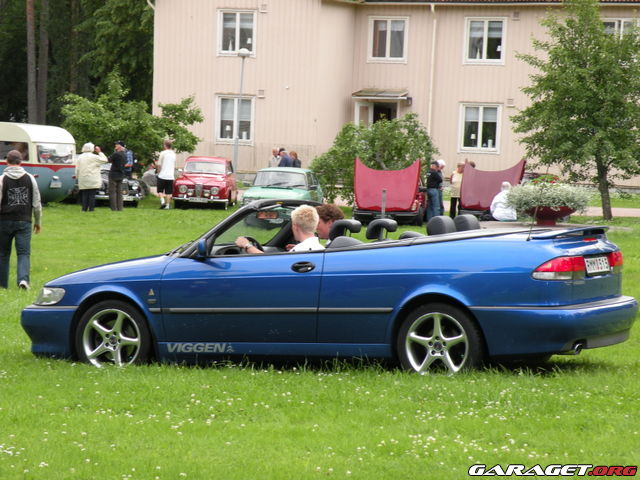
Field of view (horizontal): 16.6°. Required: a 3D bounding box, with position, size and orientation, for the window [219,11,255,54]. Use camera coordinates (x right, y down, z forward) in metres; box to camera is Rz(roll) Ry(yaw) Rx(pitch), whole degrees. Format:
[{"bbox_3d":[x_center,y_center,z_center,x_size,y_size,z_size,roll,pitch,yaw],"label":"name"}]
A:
[{"bbox_3d":[-2.733,-6.807,72.000,1.300,1.450,0.150,3,2,16],"label":"window"}]

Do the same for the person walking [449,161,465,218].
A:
[{"bbox_3d":[3.781,-1.320,60.500,0.400,1.620,0.480,4,3,37],"label":"person walking"}]

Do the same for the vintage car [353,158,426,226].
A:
[{"bbox_3d":[2.015,-1.261,56.977,1.690,1.680,4.420,2,2,8],"label":"vintage car"}]

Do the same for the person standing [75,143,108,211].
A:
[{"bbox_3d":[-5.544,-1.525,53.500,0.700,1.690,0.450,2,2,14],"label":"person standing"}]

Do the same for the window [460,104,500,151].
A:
[{"bbox_3d":[4.961,-3.452,68.000,1.330,1.500,0.150,3,3,21],"label":"window"}]

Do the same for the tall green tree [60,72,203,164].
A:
[{"bbox_3d":[-5.569,-3.102,65.000,4.000,3.750,3.900,2,2,0],"label":"tall green tree"}]

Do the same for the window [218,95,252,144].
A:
[{"bbox_3d":[-2.646,-3.727,68.500,1.300,1.480,0.150,3,3,21],"label":"window"}]

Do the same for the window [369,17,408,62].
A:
[{"bbox_3d":[2.256,-6.643,73.000,1.320,1.500,0.150,3,2,16],"label":"window"}]

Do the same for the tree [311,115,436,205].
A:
[{"bbox_3d":[1.602,-2.237,63.500,3.700,2.800,3.500,2,2,8],"label":"tree"}]

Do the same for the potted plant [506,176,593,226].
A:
[{"bbox_3d":[5.141,-0.900,49.500,1.870,1.130,1.800,2,2,0],"label":"potted plant"}]

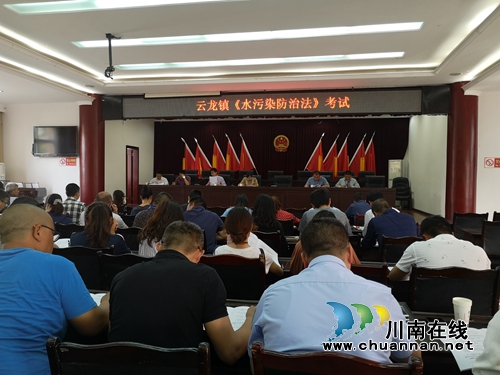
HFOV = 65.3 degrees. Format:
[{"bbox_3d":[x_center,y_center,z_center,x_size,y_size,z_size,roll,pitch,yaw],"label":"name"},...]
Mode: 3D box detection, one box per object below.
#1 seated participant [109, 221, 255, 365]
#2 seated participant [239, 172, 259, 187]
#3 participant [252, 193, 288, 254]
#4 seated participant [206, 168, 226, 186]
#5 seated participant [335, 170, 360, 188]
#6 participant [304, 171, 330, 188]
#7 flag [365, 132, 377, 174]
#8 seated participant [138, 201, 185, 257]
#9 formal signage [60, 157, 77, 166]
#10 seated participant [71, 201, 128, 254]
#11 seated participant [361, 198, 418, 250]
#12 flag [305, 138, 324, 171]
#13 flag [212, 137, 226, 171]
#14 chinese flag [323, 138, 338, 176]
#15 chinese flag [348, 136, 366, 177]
[{"bbox_3d":[-0.263,0.726,1.555,0.560,1.200,0.820,1,1,11],"label":"seated participant"},{"bbox_3d":[-0.040,0.160,10.550,0.540,1.120,0.700,1,1,11],"label":"seated participant"},{"bbox_3d":[0.153,0.666,3.919,0.470,1.210,0.800,1,1,11],"label":"participant"},{"bbox_3d":[-0.907,0.090,10.720,0.540,1.220,0.700,1,1,11],"label":"seated participant"},{"bbox_3d":[2.408,0.180,9.667,0.600,1.170,0.750,1,2,11],"label":"seated participant"},{"bbox_3d":[1.683,0.160,9.760,0.580,1.160,0.780,1,1,11],"label":"participant"},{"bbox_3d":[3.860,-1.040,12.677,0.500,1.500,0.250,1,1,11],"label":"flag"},{"bbox_3d":[-0.613,0.689,2.855,0.480,1.200,0.800,1,1,11],"label":"seated participant"},{"bbox_3d":[-4.478,-0.621,9.616,0.455,0.200,0.020,1,1,11],"label":"formal signage"},{"bbox_3d":[-1.078,0.704,2.924,0.500,1.200,0.800,1,1,11],"label":"seated participant"},{"bbox_3d":[1.230,0.722,3.550,0.520,1.240,0.740,1,1,5],"label":"seated participant"},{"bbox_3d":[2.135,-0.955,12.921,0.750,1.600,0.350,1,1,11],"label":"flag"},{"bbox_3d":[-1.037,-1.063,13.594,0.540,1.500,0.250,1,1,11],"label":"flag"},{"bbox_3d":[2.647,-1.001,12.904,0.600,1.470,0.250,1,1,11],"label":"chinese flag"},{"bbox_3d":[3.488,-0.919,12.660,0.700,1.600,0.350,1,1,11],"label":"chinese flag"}]

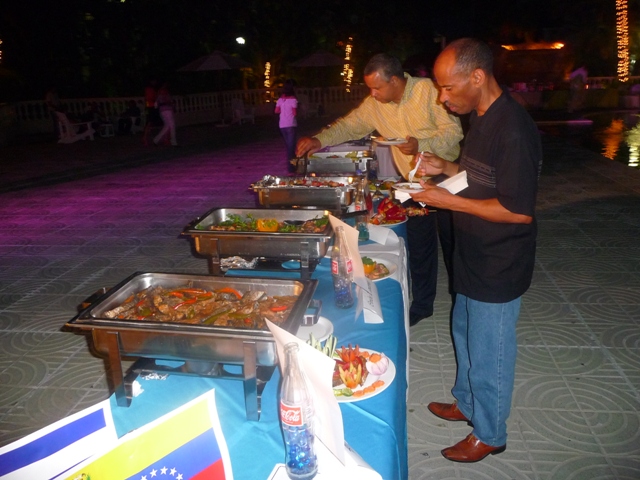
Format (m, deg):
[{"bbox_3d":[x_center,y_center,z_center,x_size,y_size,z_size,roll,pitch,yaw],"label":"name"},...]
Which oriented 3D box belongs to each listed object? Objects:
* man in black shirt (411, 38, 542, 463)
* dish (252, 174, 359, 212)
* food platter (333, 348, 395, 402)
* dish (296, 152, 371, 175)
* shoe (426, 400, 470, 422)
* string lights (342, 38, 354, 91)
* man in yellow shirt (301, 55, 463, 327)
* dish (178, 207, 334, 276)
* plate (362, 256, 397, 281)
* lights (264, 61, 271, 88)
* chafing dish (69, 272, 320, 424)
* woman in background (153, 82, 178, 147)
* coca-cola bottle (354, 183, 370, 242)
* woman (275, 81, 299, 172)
[{"bbox_3d":[0.612,0.085,2.085,0.480,1.690,0.500,1,18,12],"label":"man in black shirt"},{"bbox_3d":[-0.065,-0.235,2.978,0.610,0.240,0.380,1,18,12],"label":"dish"},{"bbox_3d":[0.068,0.345,1.429,0.295,0.075,0.295,2,17,7],"label":"food platter"},{"bbox_3d":[0.117,-0.528,3.897,0.610,0.240,0.370,0,17,9],"label":"dish"},{"bbox_3d":[0.644,0.795,2.409,0.285,0.105,0.105,12,21,35],"label":"shoe"},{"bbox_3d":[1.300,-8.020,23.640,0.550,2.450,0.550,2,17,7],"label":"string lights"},{"bbox_3d":[0.407,-0.255,3.217,0.880,1.690,0.650,-12,19,-26],"label":"man in yellow shirt"},{"bbox_3d":[-0.217,0.042,2.090,0.600,0.240,0.360,1,17,5],"label":"dish"},{"bbox_3d":[0.190,0.101,2.211,0.285,0.075,0.285,-1,17,0],"label":"plate"},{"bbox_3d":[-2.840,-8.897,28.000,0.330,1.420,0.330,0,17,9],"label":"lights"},{"bbox_3d":[-0.298,0.269,1.385,0.600,0.240,0.360,2,17,8],"label":"chafing dish"},{"bbox_3d":[-4.152,-3.384,13.940,0.620,1.670,0.480,2,18,14],"label":"woman in background"},{"bbox_3d":[0.215,-0.150,2.565,0.071,0.292,0.071,0,17,9],"label":"coca-cola bottle"},{"bbox_3d":[-0.502,-1.910,8.780,0.450,1.570,0.320,2,17,7],"label":"woman"}]

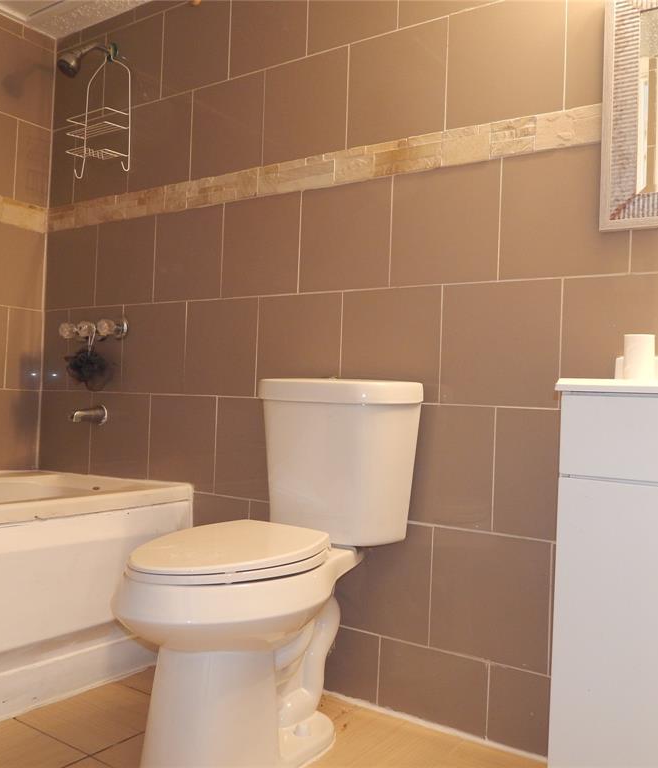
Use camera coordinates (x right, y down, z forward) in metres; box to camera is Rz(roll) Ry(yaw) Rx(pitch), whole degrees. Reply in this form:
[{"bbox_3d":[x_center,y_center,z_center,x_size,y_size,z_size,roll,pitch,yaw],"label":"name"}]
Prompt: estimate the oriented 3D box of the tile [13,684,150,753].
[{"bbox_3d":[-0.557,0.821,1.824,0.298,0.010,0.300,1,-1,34],"label":"tile"}]

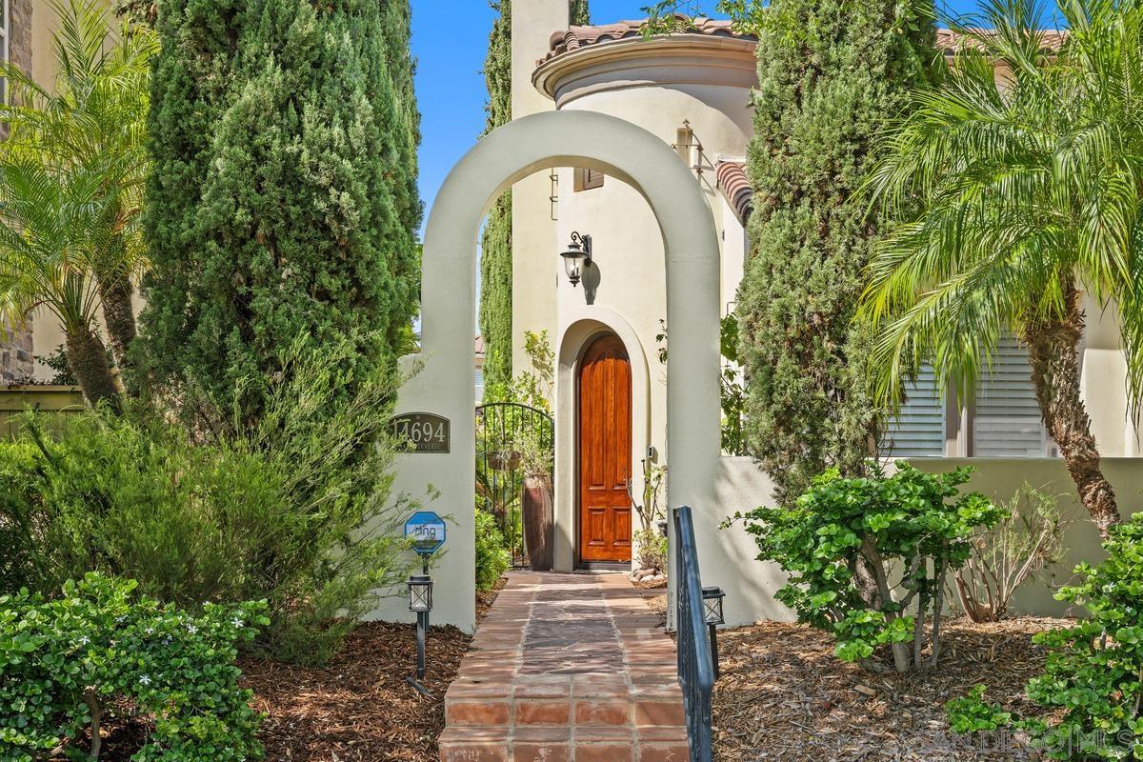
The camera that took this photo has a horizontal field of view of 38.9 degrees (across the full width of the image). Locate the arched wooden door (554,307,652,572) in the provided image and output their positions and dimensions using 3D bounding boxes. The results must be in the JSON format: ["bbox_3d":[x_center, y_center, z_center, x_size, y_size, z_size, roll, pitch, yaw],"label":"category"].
[{"bbox_3d":[0.307,0.619,17.100,0.400,2.840,1.430,2,-3,-42],"label":"arched wooden door"}]

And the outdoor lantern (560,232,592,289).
[{"bbox_3d":[0.060,-1.268,16.900,0.350,0.585,0.290,2,-3,-42],"label":"outdoor lantern"}]

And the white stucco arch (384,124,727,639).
[{"bbox_3d":[-0.127,-0.069,11.100,2.250,3.530,0.420,0,-2,0],"label":"white stucco arch"}]

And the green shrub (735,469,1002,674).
[{"bbox_3d":[1.655,1.040,9.000,1.430,1.130,1.200,0,-2,0],"label":"green shrub"}]

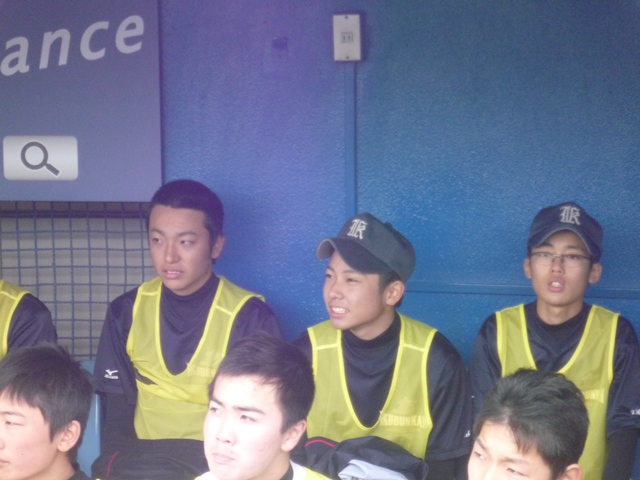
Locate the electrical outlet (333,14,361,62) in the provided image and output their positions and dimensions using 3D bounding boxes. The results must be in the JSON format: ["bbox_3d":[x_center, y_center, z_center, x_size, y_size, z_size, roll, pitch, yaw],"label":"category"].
[{"bbox_3d":[0.069,-0.511,5.818,0.067,0.116,0.037,-1,12,4],"label":"electrical outlet"}]

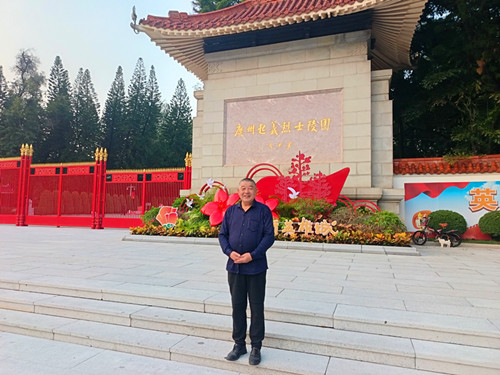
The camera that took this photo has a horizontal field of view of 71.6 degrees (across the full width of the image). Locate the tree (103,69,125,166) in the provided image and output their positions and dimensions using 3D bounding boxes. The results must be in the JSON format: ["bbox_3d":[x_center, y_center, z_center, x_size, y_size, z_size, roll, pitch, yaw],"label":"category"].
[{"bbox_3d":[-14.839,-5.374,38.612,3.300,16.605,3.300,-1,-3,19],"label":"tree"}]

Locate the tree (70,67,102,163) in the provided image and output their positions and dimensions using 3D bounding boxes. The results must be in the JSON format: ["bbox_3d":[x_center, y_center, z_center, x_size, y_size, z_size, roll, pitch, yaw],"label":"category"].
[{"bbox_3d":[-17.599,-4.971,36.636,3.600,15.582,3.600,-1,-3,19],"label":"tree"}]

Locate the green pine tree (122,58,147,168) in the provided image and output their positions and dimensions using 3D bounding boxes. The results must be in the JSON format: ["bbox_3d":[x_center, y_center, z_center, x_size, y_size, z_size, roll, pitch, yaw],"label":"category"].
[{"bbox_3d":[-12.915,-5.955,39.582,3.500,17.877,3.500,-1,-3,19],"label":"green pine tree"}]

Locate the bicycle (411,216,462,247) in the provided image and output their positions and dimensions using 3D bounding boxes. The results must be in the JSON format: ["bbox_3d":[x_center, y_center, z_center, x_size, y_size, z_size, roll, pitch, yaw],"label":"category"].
[{"bbox_3d":[5.484,1.281,10.172,1.290,0.879,0.480,-1,-3,25],"label":"bicycle"}]

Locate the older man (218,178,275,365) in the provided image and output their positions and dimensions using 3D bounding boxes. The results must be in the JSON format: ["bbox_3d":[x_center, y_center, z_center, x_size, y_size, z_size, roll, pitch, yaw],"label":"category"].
[{"bbox_3d":[-0.029,0.780,3.412,0.560,1.700,0.360,0,-3,3],"label":"older man"}]

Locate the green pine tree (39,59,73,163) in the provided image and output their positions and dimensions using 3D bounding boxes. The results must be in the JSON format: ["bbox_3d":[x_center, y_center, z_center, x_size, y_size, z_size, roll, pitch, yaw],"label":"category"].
[{"bbox_3d":[-19.478,-5.259,34.627,3.600,15.949,3.600,-1,-3,19],"label":"green pine tree"}]

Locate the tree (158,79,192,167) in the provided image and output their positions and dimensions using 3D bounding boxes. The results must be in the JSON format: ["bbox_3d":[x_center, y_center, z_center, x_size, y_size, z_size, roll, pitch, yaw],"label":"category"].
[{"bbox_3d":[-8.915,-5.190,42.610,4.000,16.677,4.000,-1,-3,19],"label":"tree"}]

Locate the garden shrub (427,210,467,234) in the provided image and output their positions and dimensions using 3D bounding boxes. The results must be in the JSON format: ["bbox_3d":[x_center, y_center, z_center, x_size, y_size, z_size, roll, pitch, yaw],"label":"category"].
[{"bbox_3d":[6.300,1.211,11.059,1.115,0.953,1.200,-1,-3,19],"label":"garden shrub"}]

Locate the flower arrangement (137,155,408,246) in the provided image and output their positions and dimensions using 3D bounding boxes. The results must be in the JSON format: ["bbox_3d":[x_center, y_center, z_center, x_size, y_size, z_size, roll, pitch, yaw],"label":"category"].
[{"bbox_3d":[0.428,0.291,10.928,8.200,2.771,2.250,-1,-3,19],"label":"flower arrangement"}]

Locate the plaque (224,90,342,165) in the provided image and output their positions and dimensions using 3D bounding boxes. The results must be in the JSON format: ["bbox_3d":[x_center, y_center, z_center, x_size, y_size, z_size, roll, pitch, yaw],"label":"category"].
[{"bbox_3d":[1.099,-2.079,12.459,4.347,2.516,0.150,-1,-3,19],"label":"plaque"}]

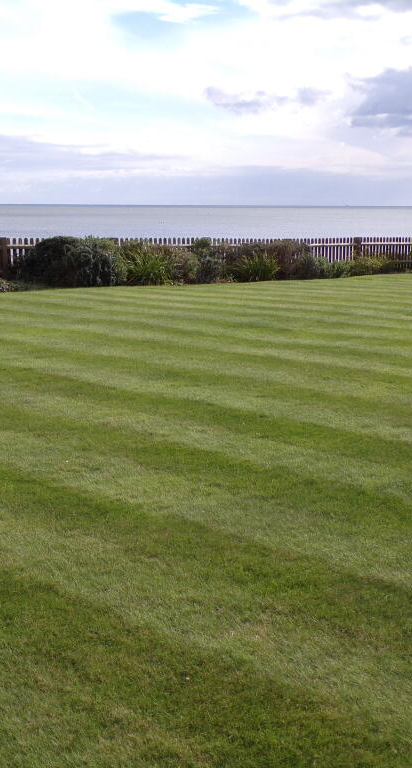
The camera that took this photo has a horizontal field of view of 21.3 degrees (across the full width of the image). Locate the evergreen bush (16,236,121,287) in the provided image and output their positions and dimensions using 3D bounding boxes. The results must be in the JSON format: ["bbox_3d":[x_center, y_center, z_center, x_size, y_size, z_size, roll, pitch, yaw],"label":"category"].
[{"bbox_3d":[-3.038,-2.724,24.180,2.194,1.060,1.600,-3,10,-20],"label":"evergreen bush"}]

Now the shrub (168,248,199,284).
[{"bbox_3d":[-0.518,-2.716,25.193,0.659,0.801,0.750,-3,10,-20],"label":"shrub"}]

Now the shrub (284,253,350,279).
[{"bbox_3d":[2.880,-3.068,28.274,1.627,0.653,1.200,-3,10,-20],"label":"shrub"}]

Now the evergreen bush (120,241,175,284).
[{"bbox_3d":[-1.347,-2.732,24.786,1.210,0.937,1.200,0,9,0],"label":"evergreen bush"}]

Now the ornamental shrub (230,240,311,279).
[{"bbox_3d":[1.618,-3.116,27.456,1.916,0.959,1.500,-3,10,-20],"label":"ornamental shrub"}]

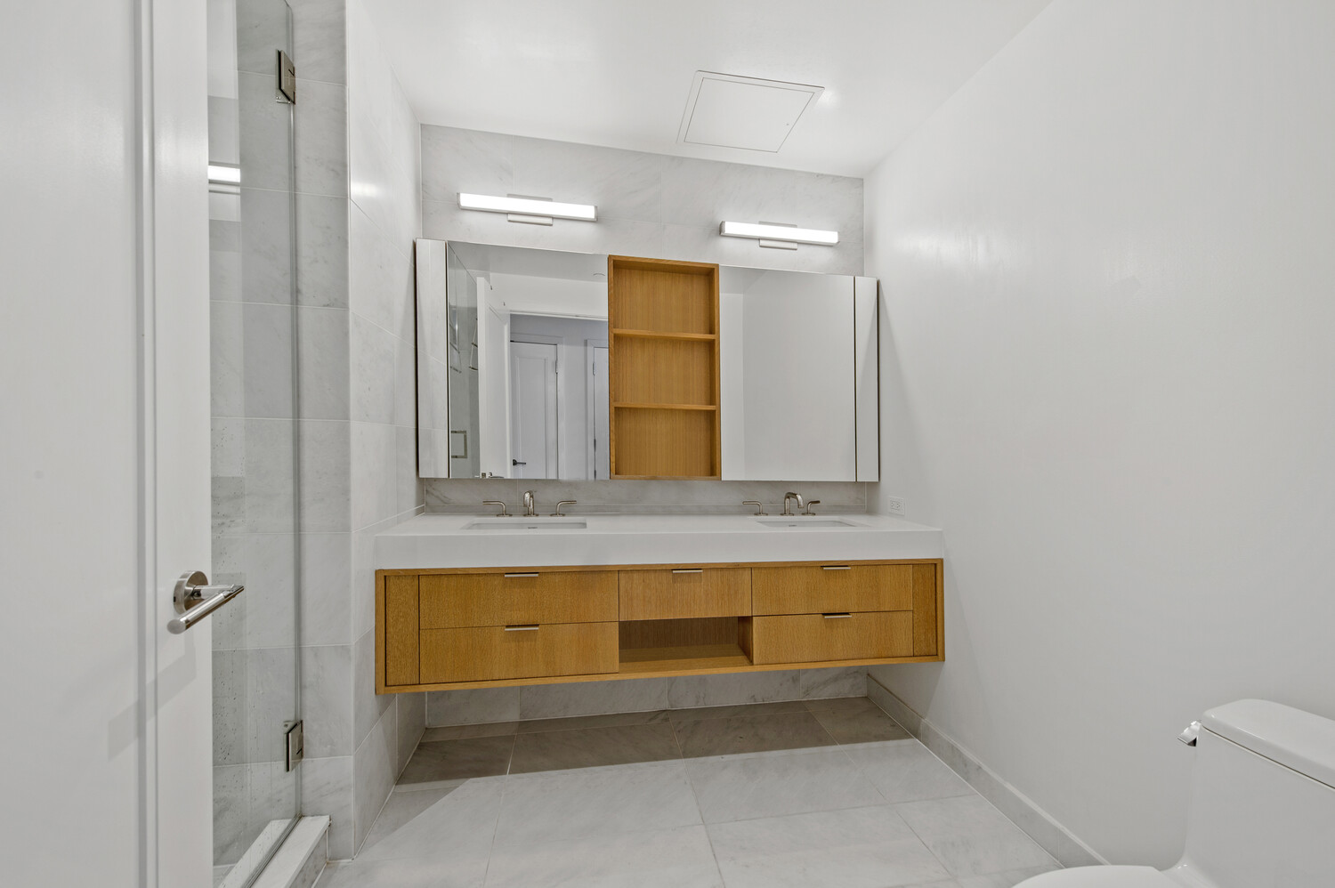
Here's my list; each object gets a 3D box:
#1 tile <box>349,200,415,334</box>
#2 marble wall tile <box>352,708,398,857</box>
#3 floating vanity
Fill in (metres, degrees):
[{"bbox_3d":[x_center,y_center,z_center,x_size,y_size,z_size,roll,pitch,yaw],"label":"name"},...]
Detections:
[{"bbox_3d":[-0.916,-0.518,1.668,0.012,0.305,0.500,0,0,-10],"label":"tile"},{"bbox_3d":[-0.890,0.996,1.584,0.012,0.285,0.340,0,0,-10],"label":"marble wall tile"},{"bbox_3d":[0.022,0.541,2.000,1.935,0.484,0.512,0,0,-10],"label":"floating vanity"}]

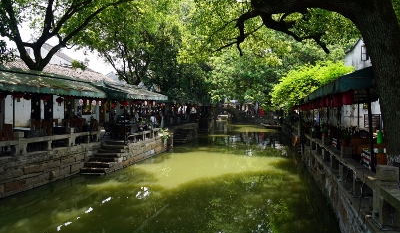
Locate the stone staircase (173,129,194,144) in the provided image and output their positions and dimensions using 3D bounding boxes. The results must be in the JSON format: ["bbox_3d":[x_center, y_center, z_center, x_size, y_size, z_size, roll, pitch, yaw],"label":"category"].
[{"bbox_3d":[-1.470,1.480,23.300,1.400,0.950,1.800,0,1,12],"label":"stone staircase"}]

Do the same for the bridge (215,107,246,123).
[{"bbox_3d":[4.800,-0.100,50.800,6.000,2.800,2.300,0,1,-6],"label":"bridge"}]

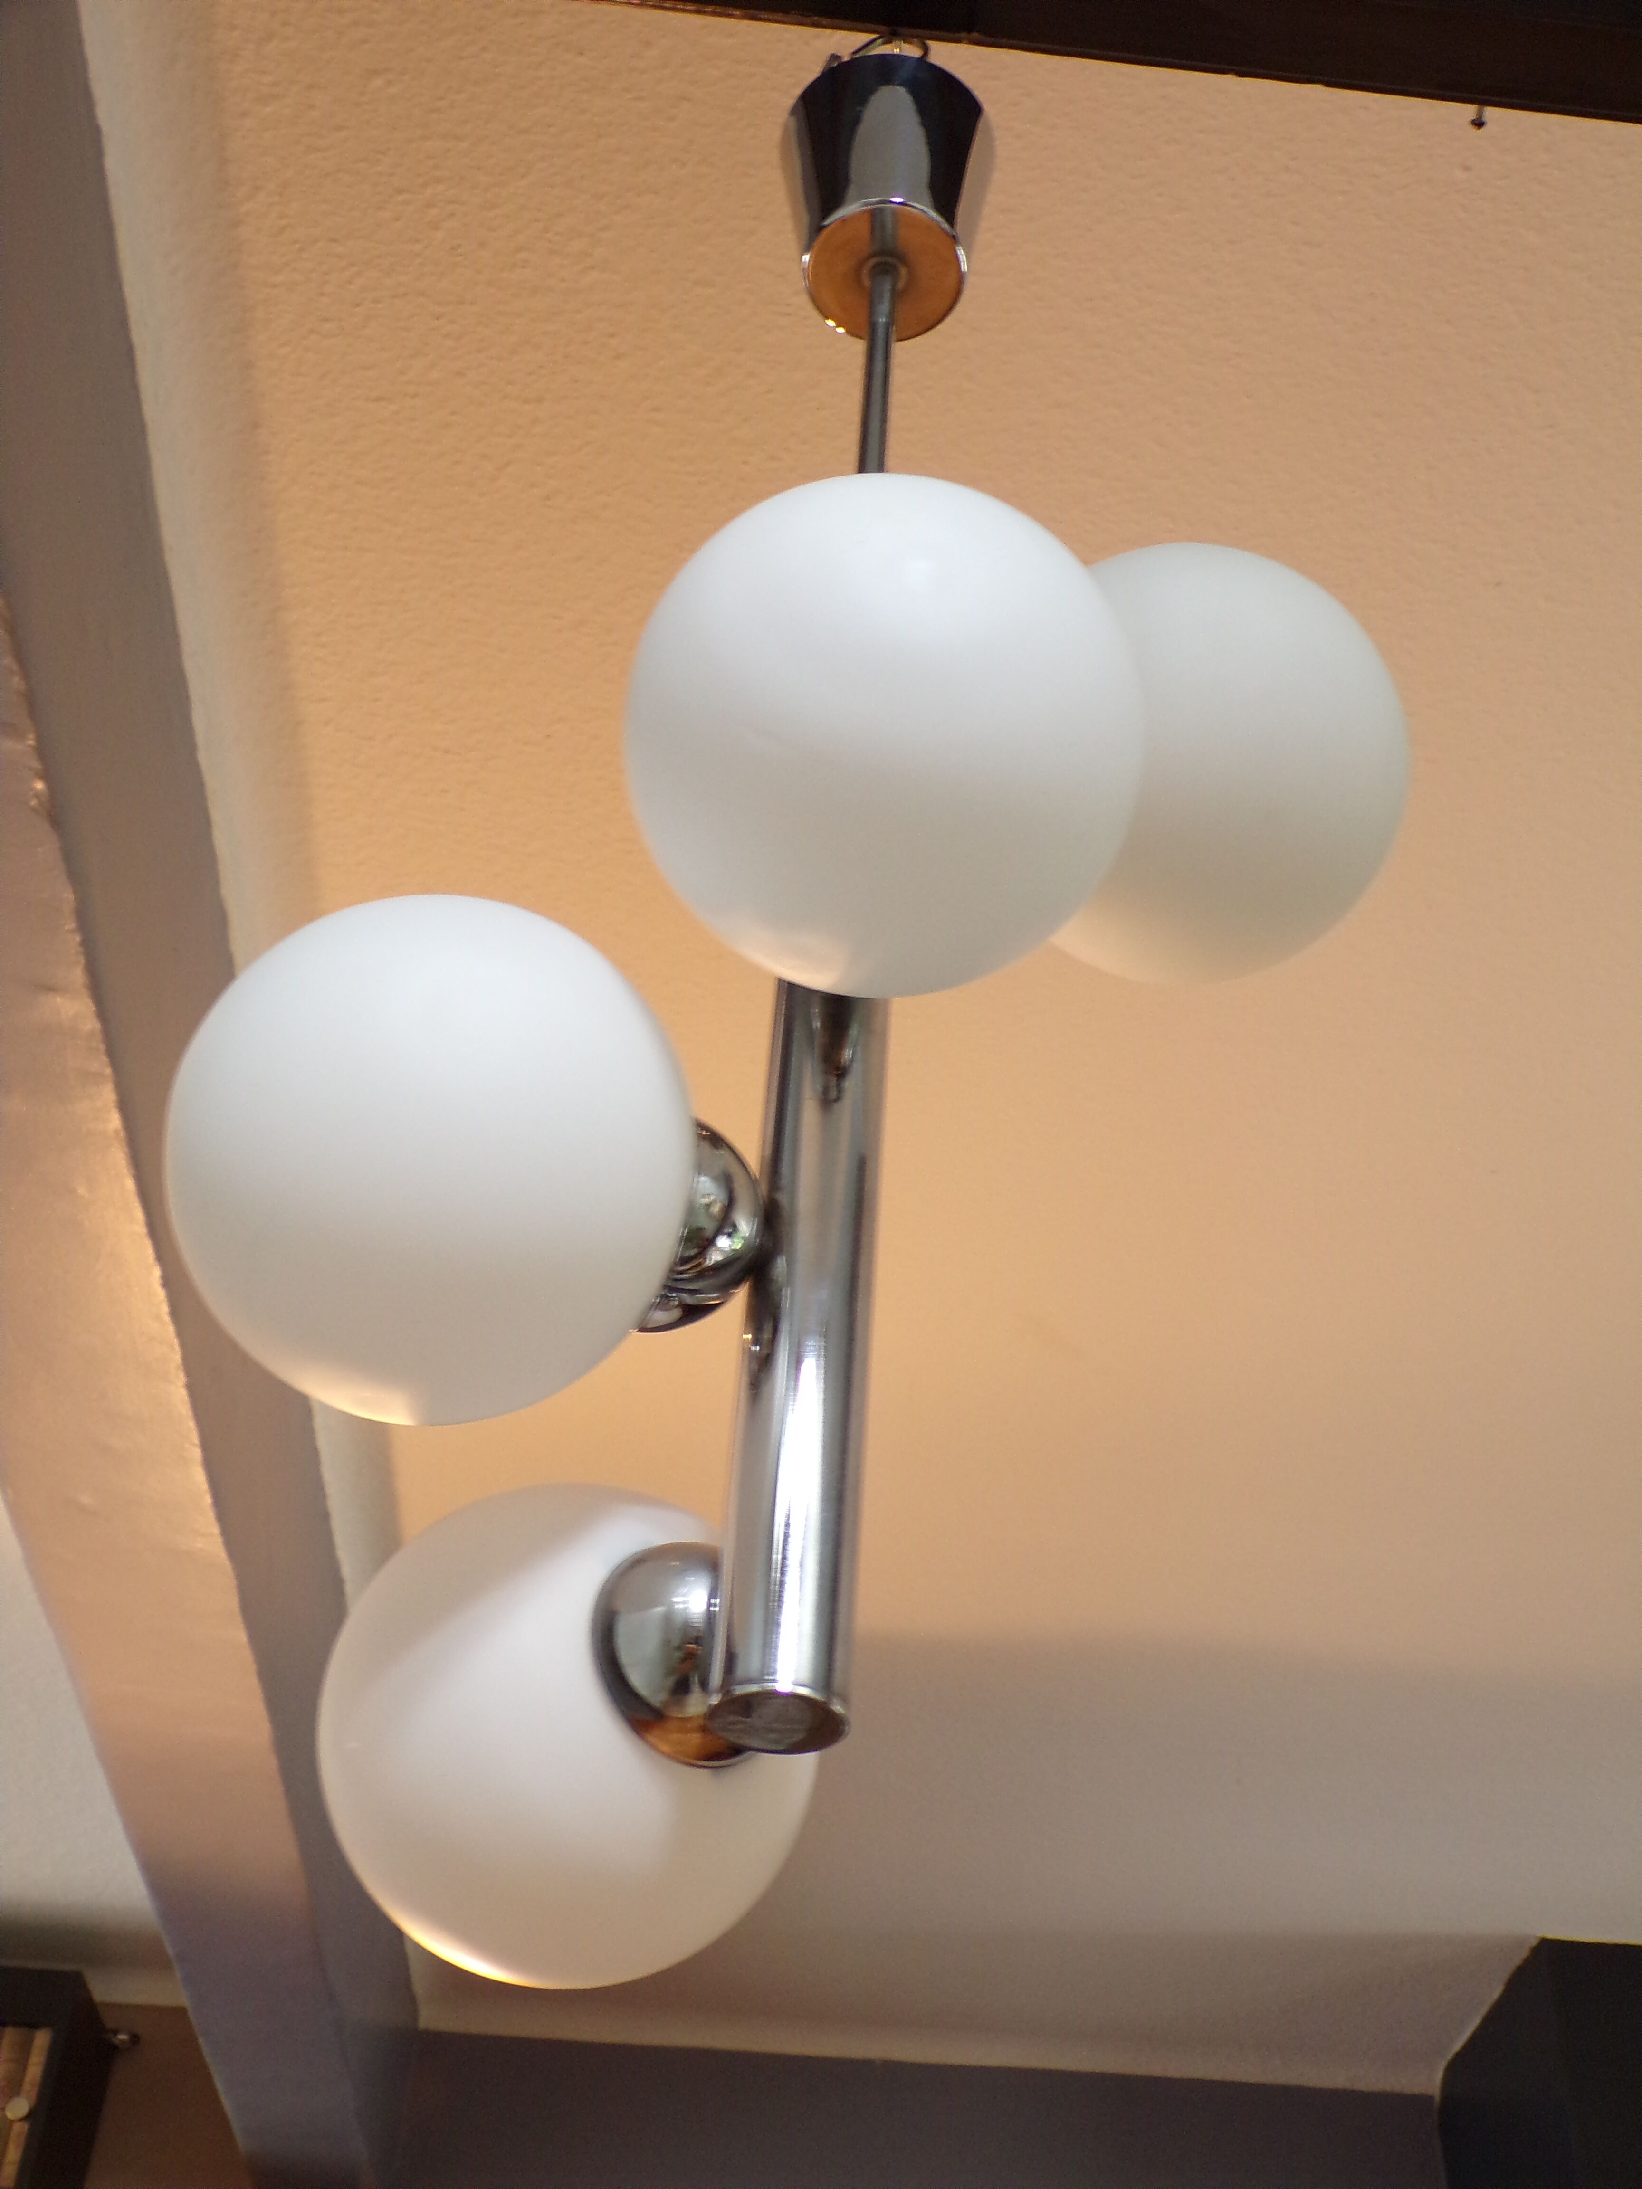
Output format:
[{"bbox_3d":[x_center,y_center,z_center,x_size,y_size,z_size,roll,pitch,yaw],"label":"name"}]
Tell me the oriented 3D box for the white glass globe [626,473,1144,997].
[{"bbox_3d":[0.017,-0.100,0.657,0.145,0.145,0.145,4,-40,0],"label":"white glass globe"}]

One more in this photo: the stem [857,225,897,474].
[{"bbox_3d":[0.020,-0.247,0.935,0.011,0.310,0.011,4,-40,0],"label":"stem"}]

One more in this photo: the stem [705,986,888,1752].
[{"bbox_3d":[0.000,0.016,0.713,0.036,0.374,0.036,4,-40,0],"label":"stem"}]

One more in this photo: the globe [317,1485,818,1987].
[{"bbox_3d":[-0.075,0.188,0.693,0.145,0.145,0.145,4,-40,0],"label":"globe"}]

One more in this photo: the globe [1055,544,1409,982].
[{"bbox_3d":[0.122,-0.109,0.783,0.145,0.145,0.145,4,-40,0],"label":"globe"}]

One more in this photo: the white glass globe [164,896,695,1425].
[{"bbox_3d":[-0.106,0.018,0.644,0.145,0.145,0.145,4,-40,0],"label":"white glass globe"}]

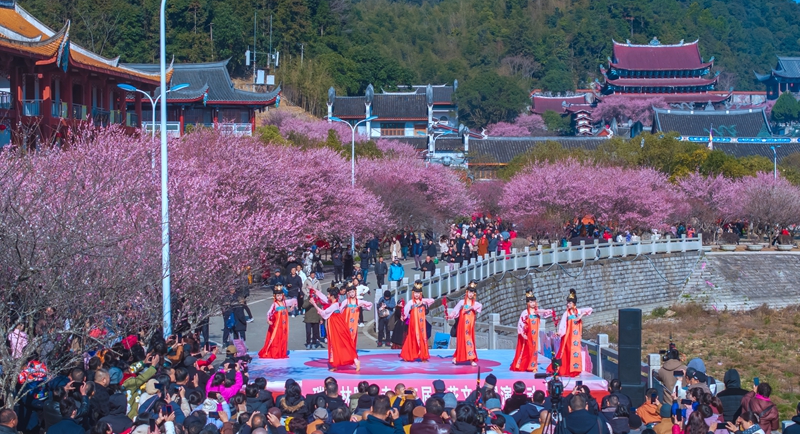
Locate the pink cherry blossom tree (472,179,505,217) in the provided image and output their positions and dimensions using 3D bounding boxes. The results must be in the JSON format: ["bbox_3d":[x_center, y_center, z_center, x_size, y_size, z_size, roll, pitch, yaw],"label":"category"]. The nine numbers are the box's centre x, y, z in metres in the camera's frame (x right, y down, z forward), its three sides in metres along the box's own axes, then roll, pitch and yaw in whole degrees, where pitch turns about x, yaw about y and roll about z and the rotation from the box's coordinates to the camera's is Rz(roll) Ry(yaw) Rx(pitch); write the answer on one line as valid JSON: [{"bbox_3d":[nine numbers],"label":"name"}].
[{"bbox_3d":[6.869,-0.746,127.000,4.200,4.600,4.200,0,2,0],"label":"pink cherry blossom tree"}]

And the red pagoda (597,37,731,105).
[{"bbox_3d":[44.146,-22.782,270.000,23.000,14.300,15.000,0,2,-4],"label":"red pagoda"}]

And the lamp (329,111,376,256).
[{"bbox_3d":[-2.963,-1.860,102.000,3.000,8.800,0.450,0,1,0],"label":"lamp"}]

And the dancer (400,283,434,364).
[{"bbox_3d":[0.388,2.319,35.900,0.780,1.820,0.620,0,2,-15],"label":"dancer"}]

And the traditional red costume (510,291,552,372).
[{"bbox_3d":[2.683,2.336,33.000,0.850,1.630,0.550,0,1,-5],"label":"traditional red costume"}]

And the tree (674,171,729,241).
[{"bbox_3d":[22.179,-0.736,119.000,4.600,5.200,4.600,0,2,0],"label":"tree"}]

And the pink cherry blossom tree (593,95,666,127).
[{"bbox_3d":[37.331,-16.601,262.000,11.500,6.200,8.500,0,1,0],"label":"pink cherry blossom tree"}]

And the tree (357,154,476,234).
[{"bbox_3d":[1.142,-1.142,112.000,8.200,6.600,7.200,0,1,0],"label":"tree"}]

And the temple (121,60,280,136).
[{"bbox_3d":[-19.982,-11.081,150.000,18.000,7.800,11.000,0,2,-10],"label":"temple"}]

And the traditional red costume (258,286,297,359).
[{"bbox_3d":[-2.756,2.363,36.400,0.840,1.700,0.650,-1,2,-25],"label":"traditional red costume"}]

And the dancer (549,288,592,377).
[{"bbox_3d":[3.394,2.299,32.200,0.900,1.780,0.600,0,1,-3],"label":"dancer"}]

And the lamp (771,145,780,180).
[{"bbox_3d":[39.460,-3.310,170.000,1.100,8.500,1.100,0,1,0],"label":"lamp"}]

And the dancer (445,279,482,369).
[{"bbox_3d":[1.415,2.315,35.500,0.820,1.860,0.620,0,2,-14],"label":"dancer"}]

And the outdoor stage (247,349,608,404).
[{"bbox_3d":[0.250,3.461,34.197,7.300,0.700,5.600,0,1,-5],"label":"outdoor stage"}]

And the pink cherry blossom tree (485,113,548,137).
[{"bbox_3d":[17.492,-13.100,245.000,9.200,5.400,7.000,0,1,0],"label":"pink cherry blossom tree"}]

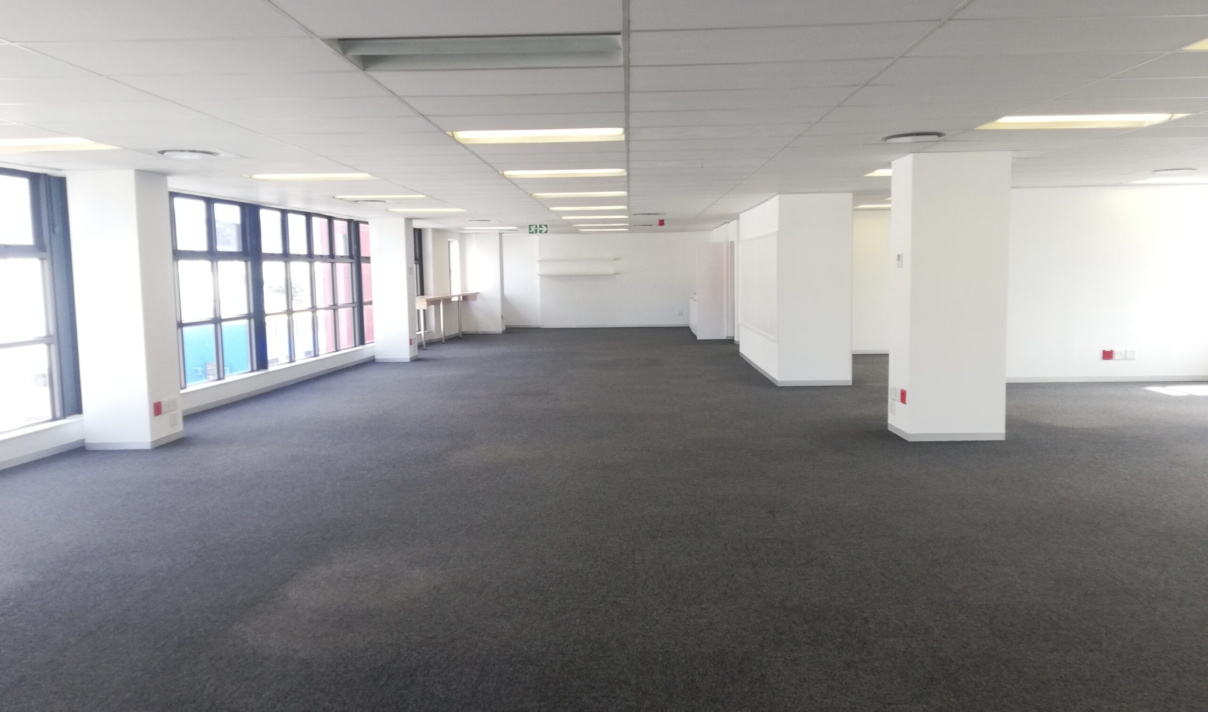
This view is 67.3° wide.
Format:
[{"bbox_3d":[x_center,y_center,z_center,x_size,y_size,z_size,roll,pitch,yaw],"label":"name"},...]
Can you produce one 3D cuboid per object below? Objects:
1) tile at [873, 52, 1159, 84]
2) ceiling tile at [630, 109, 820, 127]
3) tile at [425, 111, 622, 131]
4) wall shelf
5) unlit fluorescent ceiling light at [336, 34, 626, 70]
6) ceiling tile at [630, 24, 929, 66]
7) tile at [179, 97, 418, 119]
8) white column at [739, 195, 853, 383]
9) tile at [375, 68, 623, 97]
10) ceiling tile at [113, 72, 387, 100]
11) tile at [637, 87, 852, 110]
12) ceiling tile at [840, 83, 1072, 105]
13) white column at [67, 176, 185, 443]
[{"bbox_3d":[1.918,-1.369,4.319,1.195,0.025,0.595,-1,5,2],"label":"tile"},{"bbox_3d":[0.755,-1.466,5.552,1.195,0.025,0.595,-1,5,2],"label":"ceiling tile"},{"bbox_3d":[-0.447,-1.441,5.590,1.175,0.020,0.575,-1,5,2],"label":"tile"},{"bbox_3d":[-0.685,-2.237,22.950,2.000,0.460,0.280,-1,5,2],"label":"wall shelf"},{"bbox_3d":[-0.500,-1.311,3.797,1.195,0.080,0.595,-1,5,2],"label":"unlit fluorescent ceiling light"},{"bbox_3d":[0.700,-1.296,3.761,1.195,0.025,0.595,-1,5,2],"label":"ceiling tile"},{"bbox_3d":[-1.662,-1.375,5.032,1.195,0.025,0.595,-1,5,2],"label":"tile"},{"bbox_3d":[2.713,-1.024,13.427,0.920,2.407,4.130,-1,5,2],"label":"white column"},{"bbox_3d":[-0.484,-1.327,4.396,1.175,0.020,0.575,-1,5,2],"label":"tile"},{"bbox_3d":[-1.680,-1.318,4.436,1.195,0.025,0.595,-1,5,2],"label":"ceiling tile"},{"bbox_3d":[0.737,-1.409,4.955,1.195,0.025,0.595,-1,5,2],"label":"tile"},{"bbox_3d":[1.936,-1.426,4.916,1.195,0.025,0.595,-1,5,2],"label":"ceiling tile"},{"bbox_3d":[-4.251,-0.404,8.106,0.580,2.407,0.580,-1,5,2],"label":"white column"}]

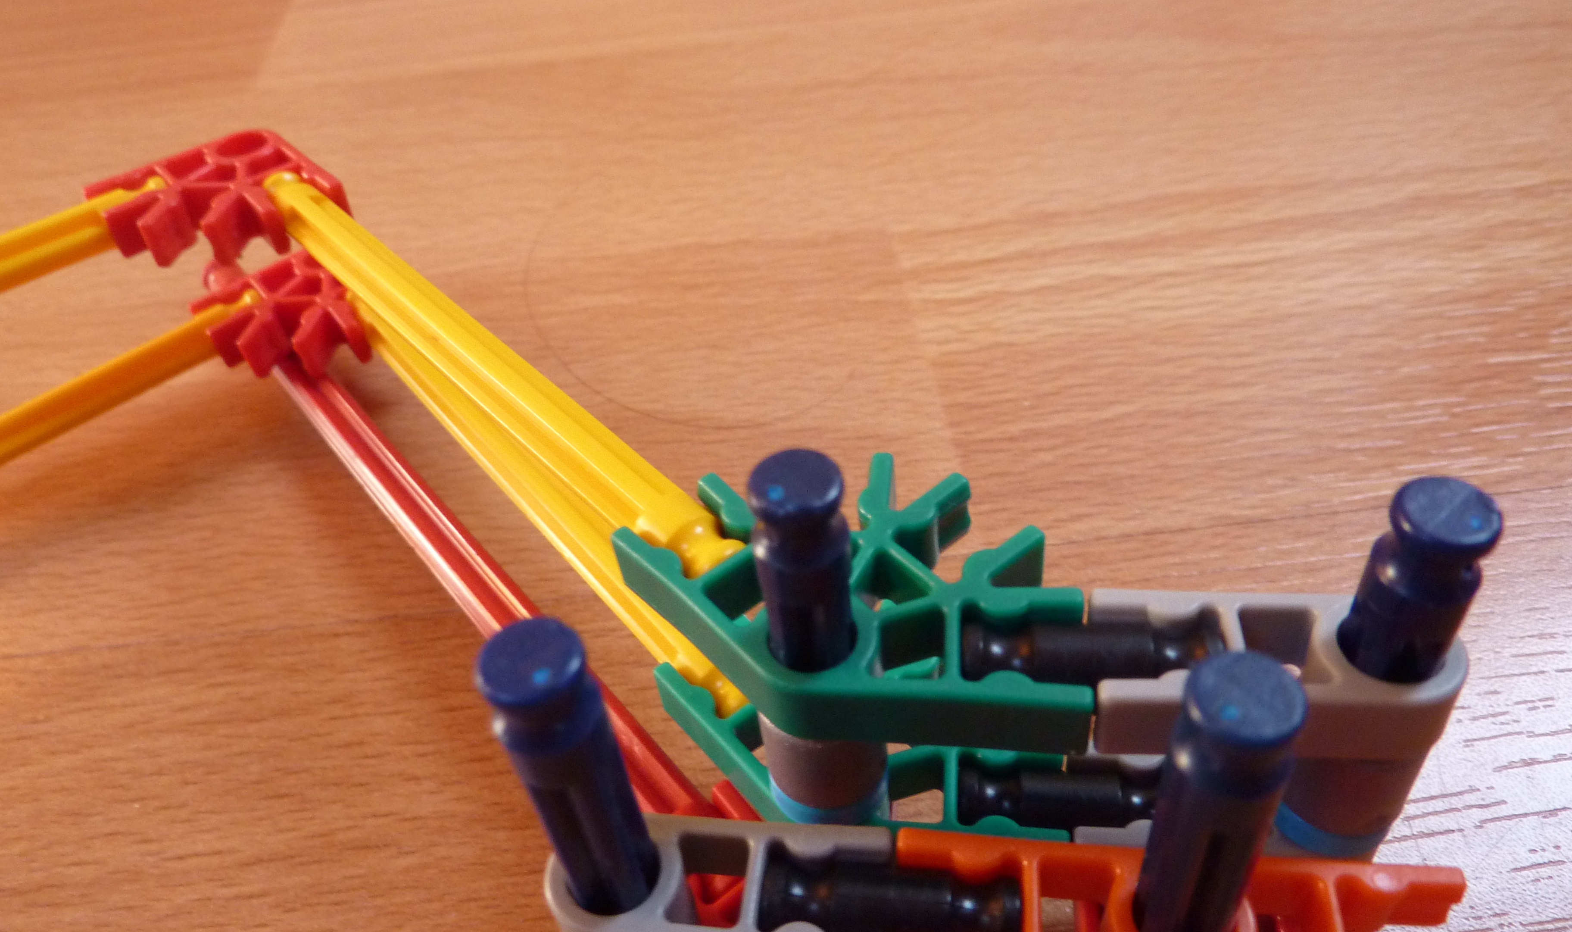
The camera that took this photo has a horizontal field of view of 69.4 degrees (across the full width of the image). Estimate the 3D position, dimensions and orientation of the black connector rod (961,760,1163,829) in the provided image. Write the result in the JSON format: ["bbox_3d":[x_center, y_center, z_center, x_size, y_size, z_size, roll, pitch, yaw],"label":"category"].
[{"bbox_3d":[0.023,0.027,0.092,0.017,0.006,0.006,0,44,7],"label":"black connector rod"}]

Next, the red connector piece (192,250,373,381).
[{"bbox_3d":[-0.064,-0.020,0.153,0.023,0.006,0.023,-31,48,-23],"label":"red connector piece"}]

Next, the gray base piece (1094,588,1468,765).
[{"bbox_3d":[0.033,0.014,0.078,0.023,0.006,0.009,0,44,7],"label":"gray base piece"}]

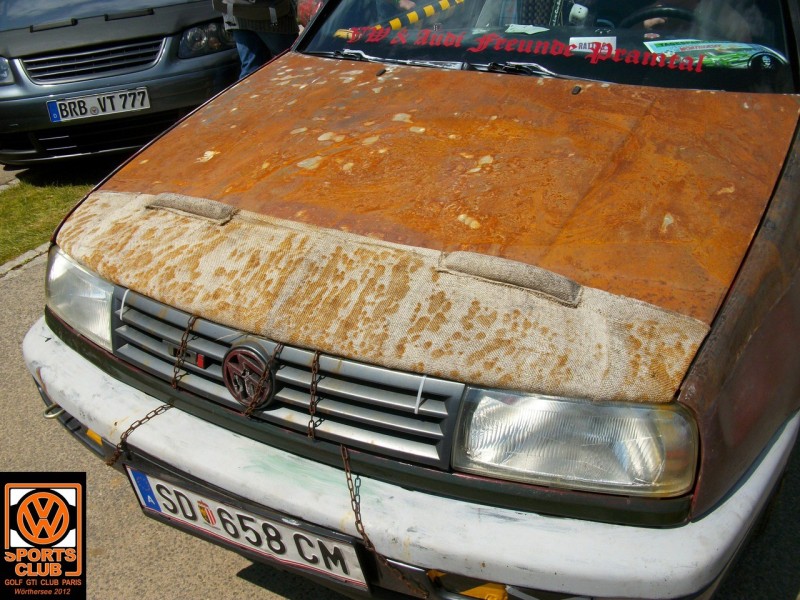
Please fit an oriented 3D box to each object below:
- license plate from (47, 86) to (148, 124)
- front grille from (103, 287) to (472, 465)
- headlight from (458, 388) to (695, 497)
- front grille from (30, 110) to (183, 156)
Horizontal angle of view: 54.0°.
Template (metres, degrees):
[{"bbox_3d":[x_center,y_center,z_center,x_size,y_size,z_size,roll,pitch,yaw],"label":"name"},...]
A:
[{"bbox_3d":[-1.636,-1.064,4.292,0.520,0.110,0.015,-16,33,-22],"label":"license plate"},{"bbox_3d":[-0.257,0.137,1.402,0.770,0.147,0.130,13,34,25],"label":"front grille"},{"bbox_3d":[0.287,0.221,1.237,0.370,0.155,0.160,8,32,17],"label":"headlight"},{"bbox_3d":[-1.634,-0.958,4.429,0.780,0.150,0.110,-16,33,-22],"label":"front grille"}]

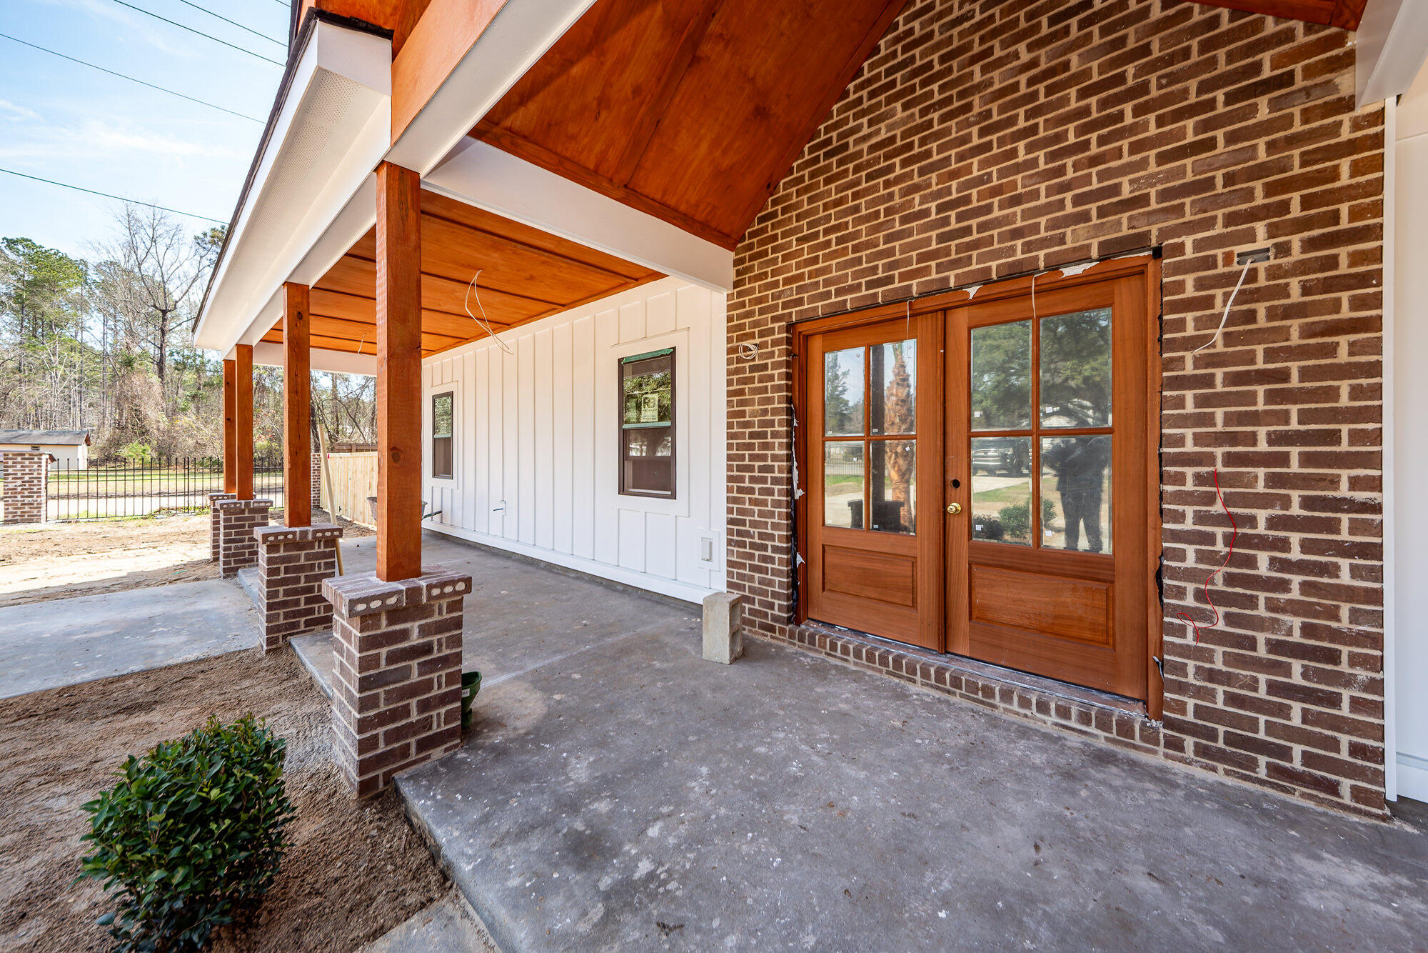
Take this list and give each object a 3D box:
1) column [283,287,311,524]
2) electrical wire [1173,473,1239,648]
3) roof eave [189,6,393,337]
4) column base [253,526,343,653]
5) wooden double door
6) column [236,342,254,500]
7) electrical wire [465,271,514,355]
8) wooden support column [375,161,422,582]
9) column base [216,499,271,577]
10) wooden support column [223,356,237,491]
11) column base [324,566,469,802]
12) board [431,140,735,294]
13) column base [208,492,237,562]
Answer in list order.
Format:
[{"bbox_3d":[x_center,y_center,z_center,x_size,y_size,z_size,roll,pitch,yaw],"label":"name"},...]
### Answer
[{"bbox_3d":[-3.352,-0.563,3.841,0.142,1.920,0.142,1,1,40],"label":"column"},{"bbox_3d":[2.116,0.350,2.046,0.171,0.759,0.040,1,1,40],"label":"electrical wire"},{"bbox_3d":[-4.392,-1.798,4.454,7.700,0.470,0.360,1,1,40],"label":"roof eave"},{"bbox_3d":[-3.217,0.826,3.699,0.466,0.852,0.466,2,2,40],"label":"column base"},{"bbox_3d":[1.335,0.009,2.800,1.863,2.120,0.120,1,1,40],"label":"wooden double door"},{"bbox_3d":[-5.594,-0.626,5.671,0.140,1.804,0.140,2,2,40],"label":"column"},{"bbox_3d":[-2.050,-1.490,4.340,0.440,0.780,0.200,0,1,0],"label":"electrical wire"},{"bbox_3d":[-1.433,-0.445,2.163,0.140,1.804,0.140,2,2,40],"label":"wooden support column"},{"bbox_3d":[-5.914,0.745,6.010,0.490,0.910,0.490,1,1,40],"label":"column base"},{"bbox_3d":[-7.065,-0.720,6.978,0.142,1.920,0.142,1,1,40],"label":"wooden support column"},{"bbox_3d":[-1.448,0.879,2.184,0.466,0.818,0.466,2,2,40],"label":"column base"},{"bbox_3d":[-0.610,-1.530,2.973,0.090,0.330,2.173,2,2,43],"label":"board"},{"bbox_3d":[-6.796,0.710,6.729,0.466,0.883,0.466,2,2,40],"label":"column base"}]

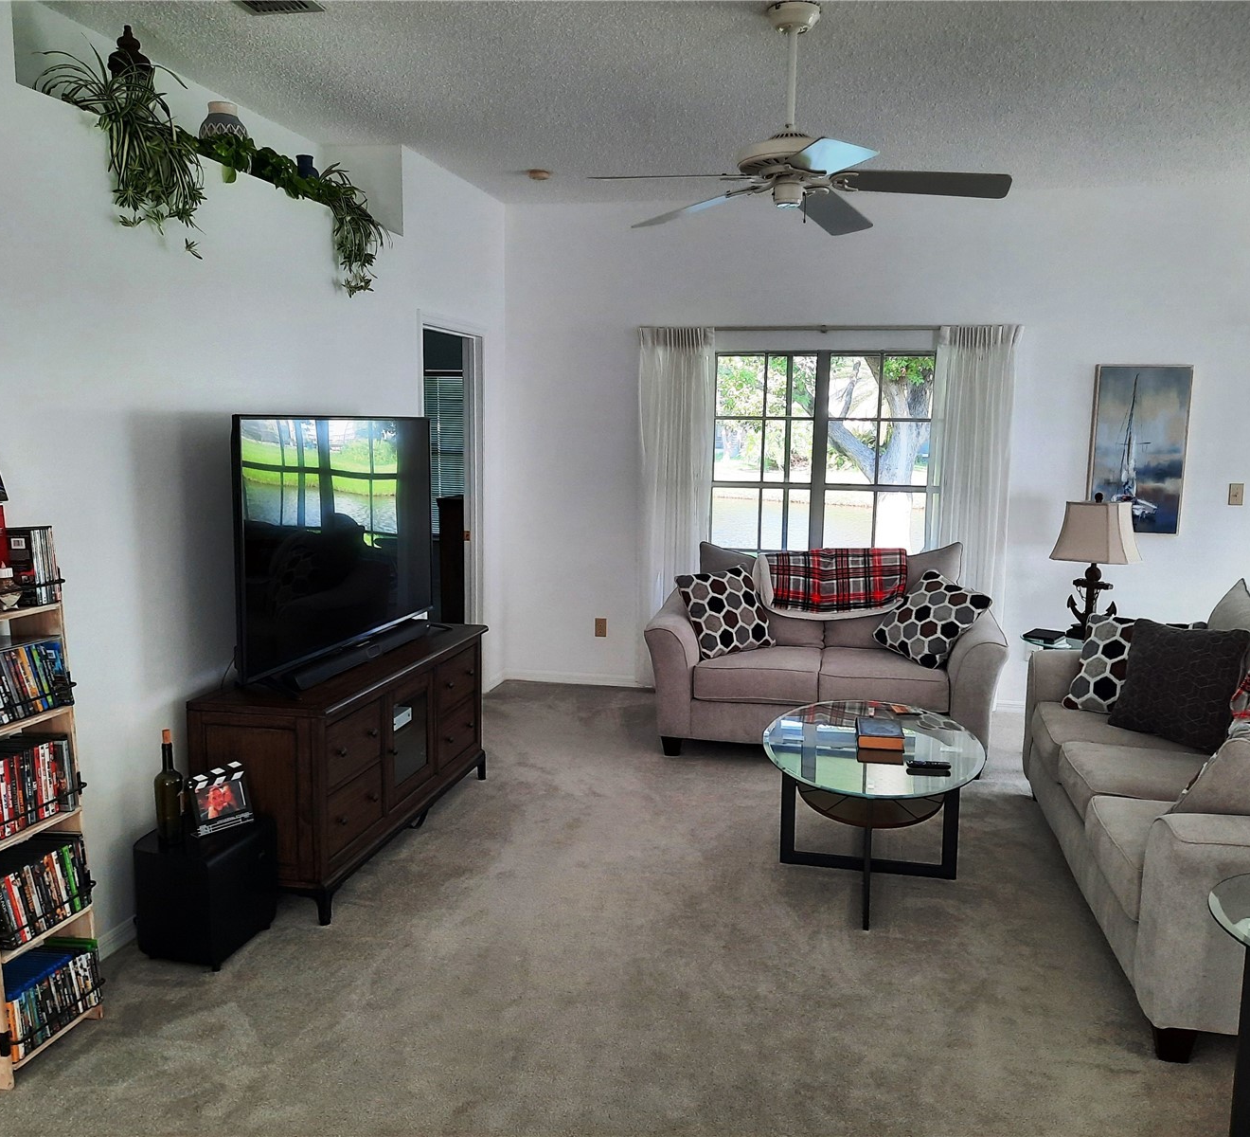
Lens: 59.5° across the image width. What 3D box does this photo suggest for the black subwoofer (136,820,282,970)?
[{"bbox_3d":[-1.259,0.960,3.307,0.265,0.335,0.340,3,8,14],"label":"black subwoofer"}]

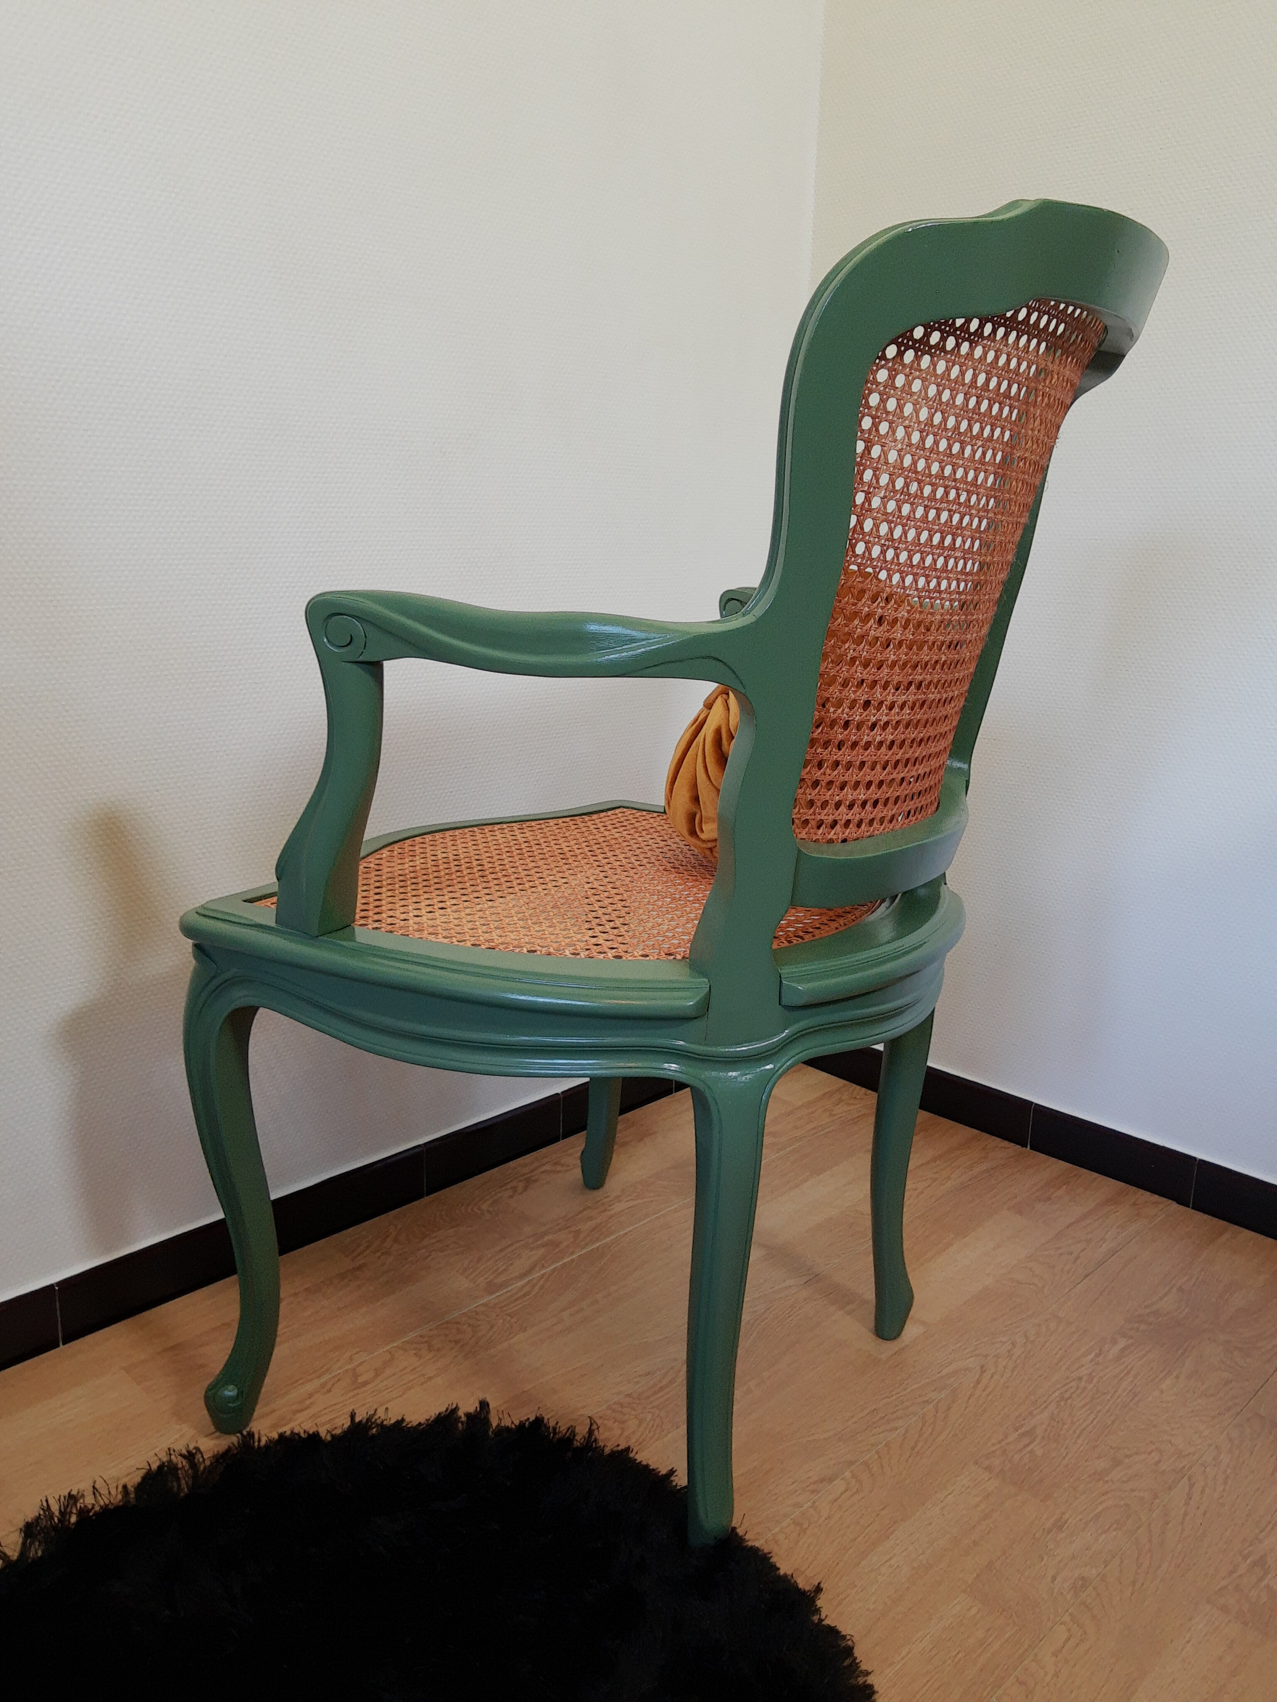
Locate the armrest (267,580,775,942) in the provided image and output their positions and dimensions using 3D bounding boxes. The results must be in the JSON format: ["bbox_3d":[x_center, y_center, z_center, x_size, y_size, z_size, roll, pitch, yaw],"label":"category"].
[{"bbox_3d":[-0.112,-0.038,0.816,0.365,0.246,0.100,8,15,26],"label":"armrest"}]

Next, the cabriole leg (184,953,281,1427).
[{"bbox_3d":[-0.323,0.279,1.022,0.068,0.410,0.056,-2,14,-11],"label":"cabriole leg"}]

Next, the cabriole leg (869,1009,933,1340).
[{"bbox_3d":[0.237,0.280,1.167,0.056,0.360,0.052,-2,14,-11],"label":"cabriole leg"}]

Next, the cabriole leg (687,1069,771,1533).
[{"bbox_3d":[0.058,0.329,0.912,0.060,0.378,0.060,-2,14,-11],"label":"cabriole leg"}]

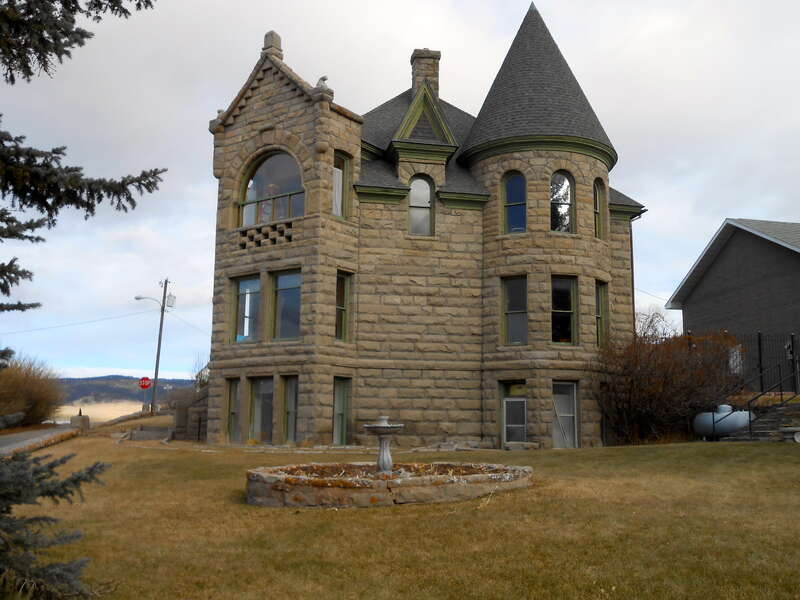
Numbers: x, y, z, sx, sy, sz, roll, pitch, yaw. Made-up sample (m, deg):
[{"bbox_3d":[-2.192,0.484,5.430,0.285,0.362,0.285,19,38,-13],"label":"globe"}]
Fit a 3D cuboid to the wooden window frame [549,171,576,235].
[{"bbox_3d":[5.470,-3.295,26.236,0.880,2.103,0.200,2,-9,-12],"label":"wooden window frame"}]

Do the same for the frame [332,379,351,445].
[{"bbox_3d":[-1.798,3.421,24.158,0.160,2.070,0.920,-6,-11,38],"label":"frame"}]

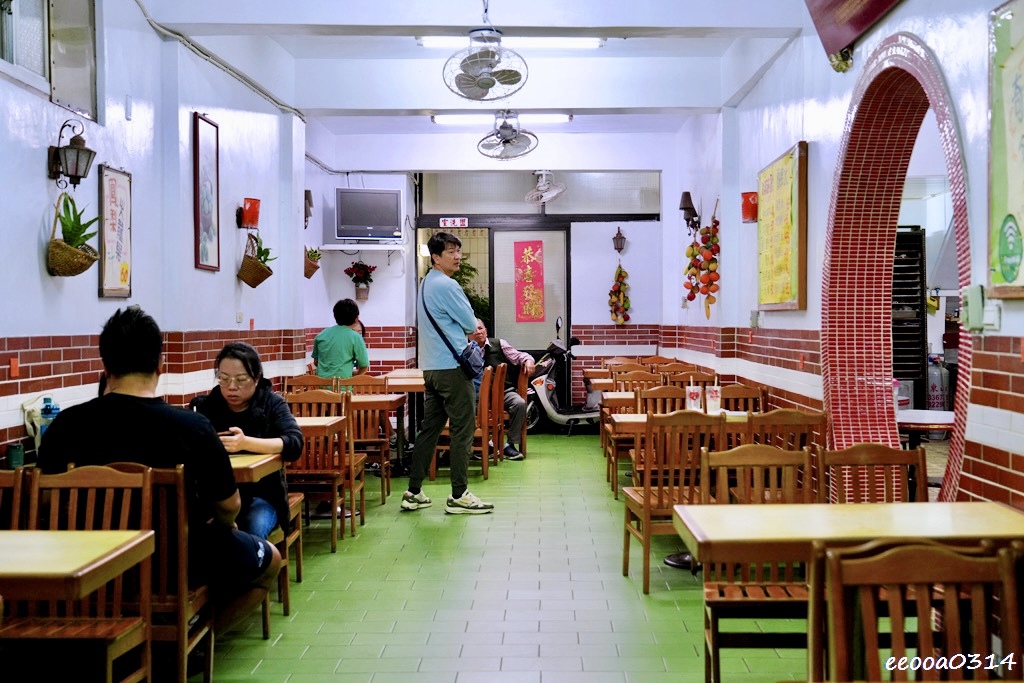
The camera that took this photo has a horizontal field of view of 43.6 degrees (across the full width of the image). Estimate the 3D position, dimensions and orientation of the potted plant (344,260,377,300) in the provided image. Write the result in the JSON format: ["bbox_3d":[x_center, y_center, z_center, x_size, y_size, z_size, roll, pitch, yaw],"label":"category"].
[{"bbox_3d":[-1.624,-0.655,13.740,0.340,0.430,0.250,0,1,1],"label":"potted plant"}]

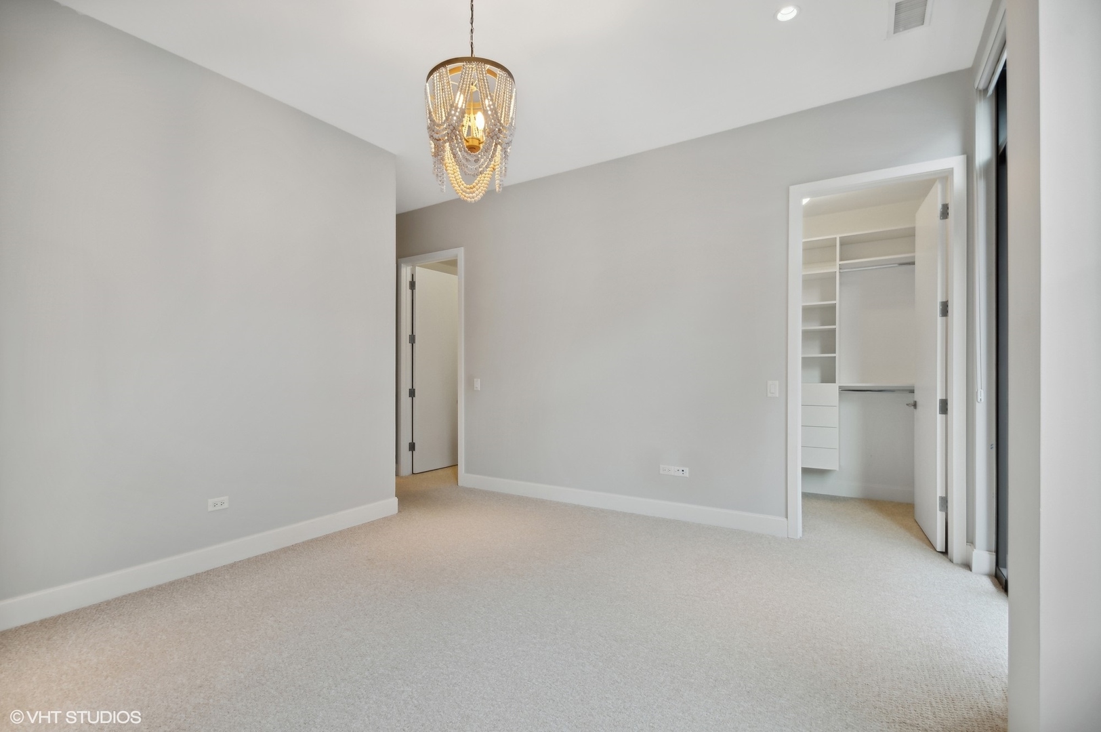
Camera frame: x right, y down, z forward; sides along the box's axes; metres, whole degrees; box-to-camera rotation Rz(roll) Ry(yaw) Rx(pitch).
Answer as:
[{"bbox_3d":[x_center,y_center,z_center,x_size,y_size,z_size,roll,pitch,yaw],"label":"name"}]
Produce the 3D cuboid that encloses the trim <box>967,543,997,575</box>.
[{"bbox_3d":[2.592,1.166,2.767,0.110,0.137,0.125,-1,-1,30],"label":"trim"}]

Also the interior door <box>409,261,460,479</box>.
[{"bbox_3d":[-1.379,0.057,5.752,0.045,2.440,0.815,-1,-1,33],"label":"interior door"}]

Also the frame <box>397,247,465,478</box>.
[{"bbox_3d":[-1.303,0.008,5.121,0.985,2.530,0.170,-1,-1,30],"label":"frame"}]

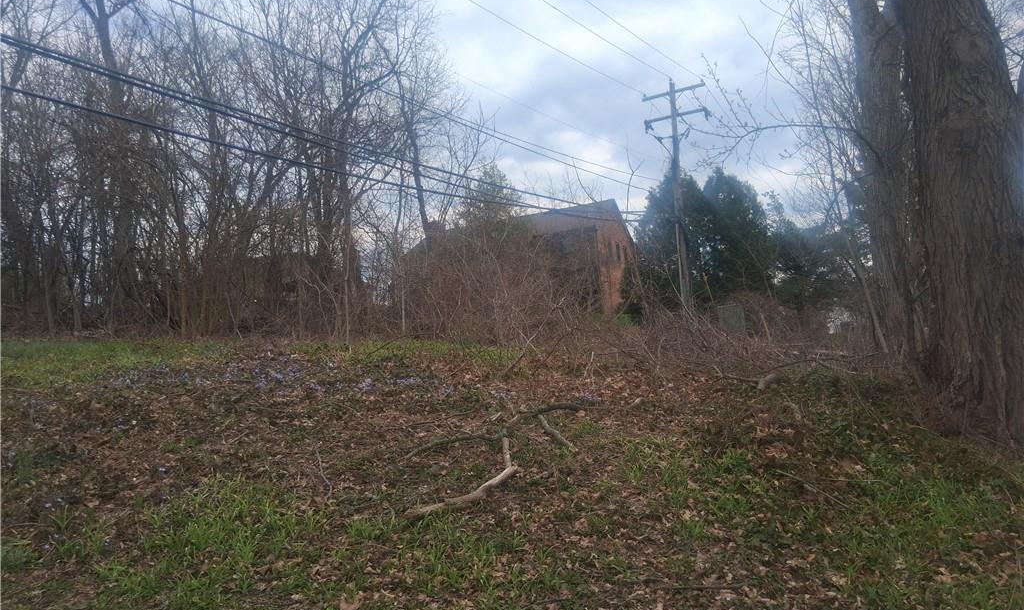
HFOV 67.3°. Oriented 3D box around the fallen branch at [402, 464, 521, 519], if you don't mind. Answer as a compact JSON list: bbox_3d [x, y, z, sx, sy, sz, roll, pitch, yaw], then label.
[{"bbox_3d":[-0.310,1.320,5.450,0.200,0.140,1.120,-3,-1,41],"label":"fallen branch"}]

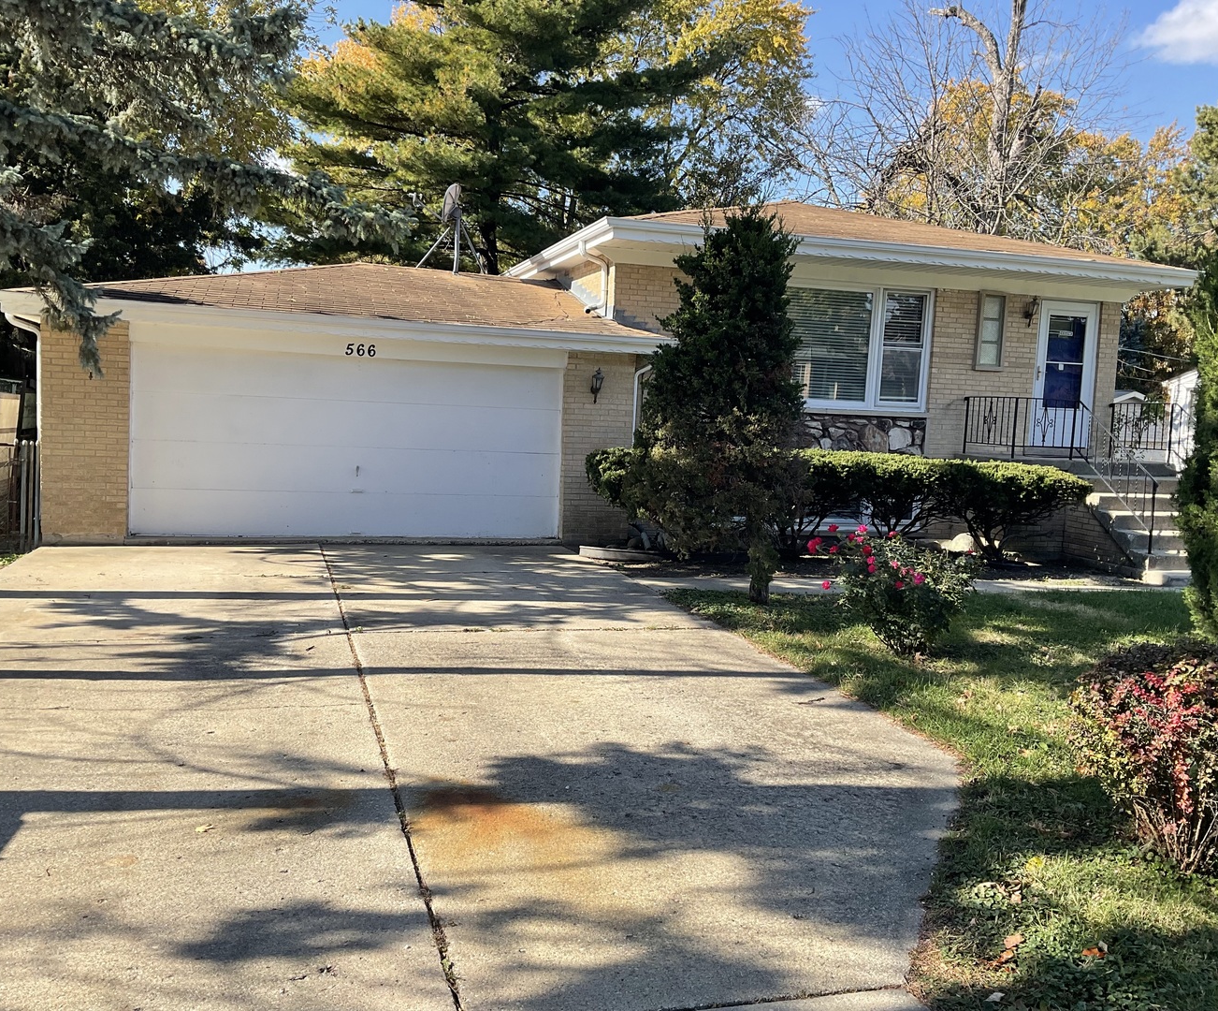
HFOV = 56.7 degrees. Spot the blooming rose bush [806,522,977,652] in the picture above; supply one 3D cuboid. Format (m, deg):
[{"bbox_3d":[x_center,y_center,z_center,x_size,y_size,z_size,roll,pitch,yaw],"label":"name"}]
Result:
[{"bbox_3d":[2.086,0.602,8.228,1.150,0.930,1.050,1,5,-17],"label":"blooming rose bush"}]

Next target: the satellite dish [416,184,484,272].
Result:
[{"bbox_3d":[-2.327,-4.032,16.469,0.950,1.300,0.700,3,5,12],"label":"satellite dish"}]

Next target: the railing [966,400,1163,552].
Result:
[{"bbox_3d":[5.733,-0.461,14.563,0.950,1.820,2.750,1,5,-17],"label":"railing"}]

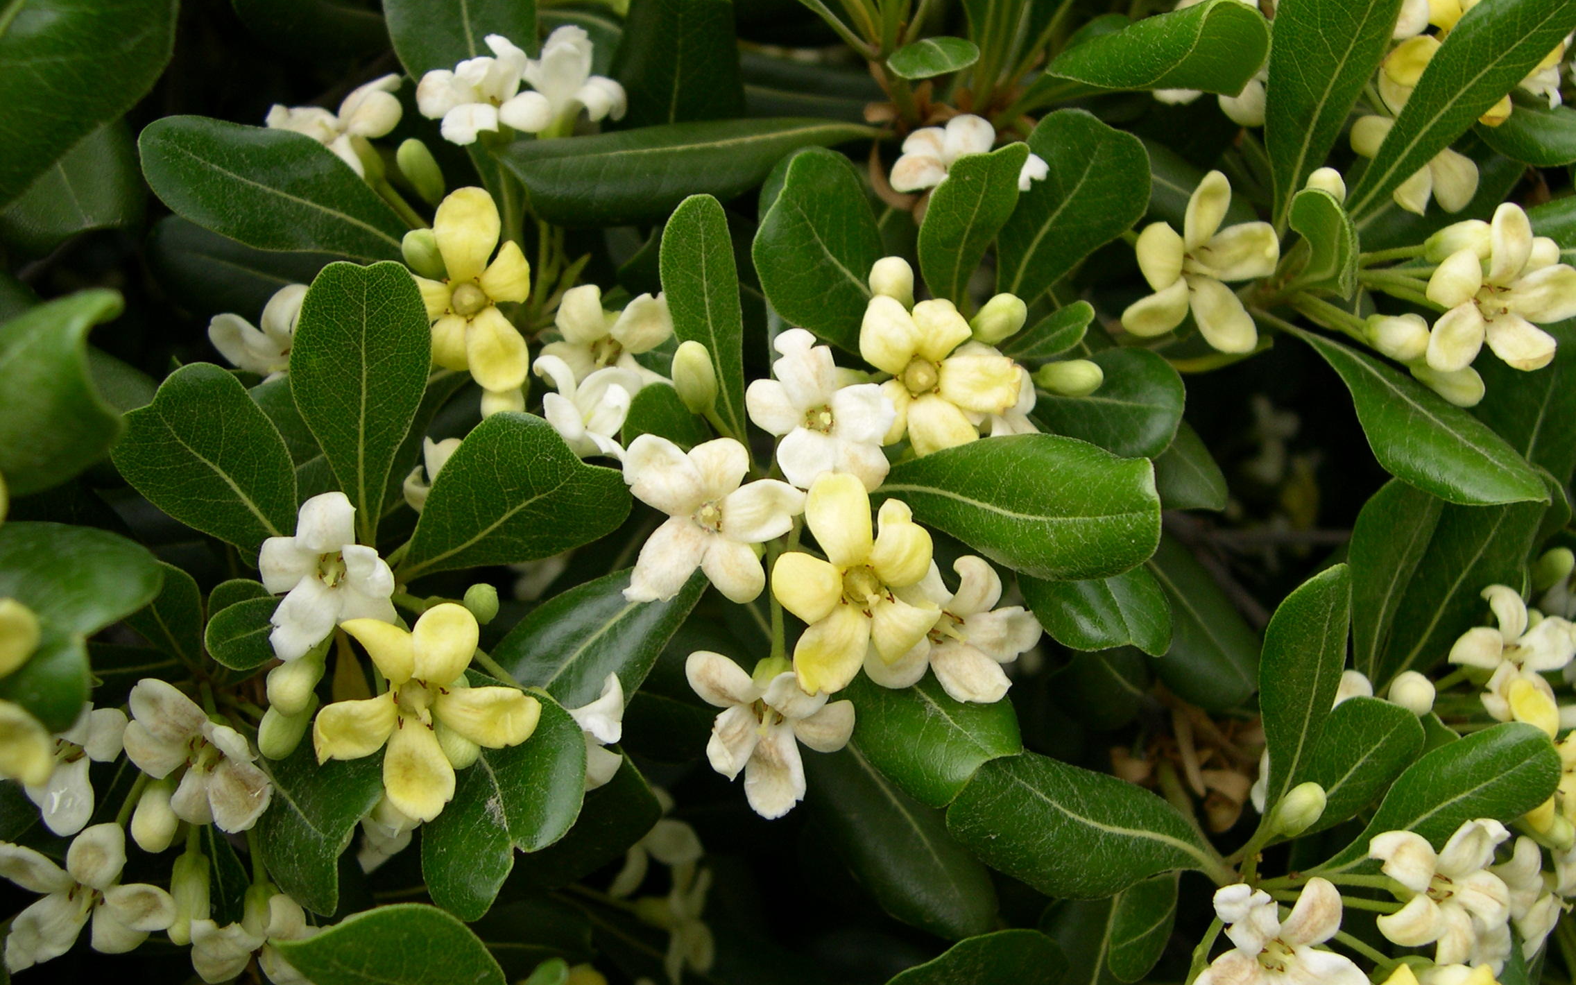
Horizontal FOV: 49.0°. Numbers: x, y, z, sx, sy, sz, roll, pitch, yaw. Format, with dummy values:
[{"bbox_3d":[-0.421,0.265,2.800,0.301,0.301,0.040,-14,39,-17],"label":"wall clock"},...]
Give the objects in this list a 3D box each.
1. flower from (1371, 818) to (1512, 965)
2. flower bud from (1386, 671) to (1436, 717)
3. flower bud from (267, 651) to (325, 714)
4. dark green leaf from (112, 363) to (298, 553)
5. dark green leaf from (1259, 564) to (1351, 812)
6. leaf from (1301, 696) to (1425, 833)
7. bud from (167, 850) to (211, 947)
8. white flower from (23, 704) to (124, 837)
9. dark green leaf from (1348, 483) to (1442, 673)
[{"bbox_3d":[0.119,0.073,0.315,0.026,0.026,0.014,-7,4,-11],"label":"flower"},{"bbox_3d":[0.099,0.032,0.276,0.007,0.007,0.010,0,12,27],"label":"flower bud"},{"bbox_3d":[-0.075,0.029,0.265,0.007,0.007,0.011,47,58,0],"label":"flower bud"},{"bbox_3d":[-0.091,-0.001,0.285,0.043,0.007,0.025,39,73,22],"label":"dark green leaf"},{"bbox_3d":[0.082,0.032,0.276,0.016,0.042,0.008,20,9,14],"label":"dark green leaf"},{"bbox_3d":[0.093,0.046,0.285,0.032,0.008,0.018,-45,76,0],"label":"leaf"},{"bbox_3d":[-0.097,0.066,0.280,0.007,0.016,0.007,8,-6,-8],"label":"bud"},{"bbox_3d":[-0.119,0.045,0.285,0.021,0.021,0.013,0,18,-3],"label":"white flower"},{"bbox_3d":[0.111,0.015,0.315,0.019,0.038,0.009,11,7,20],"label":"dark green leaf"}]

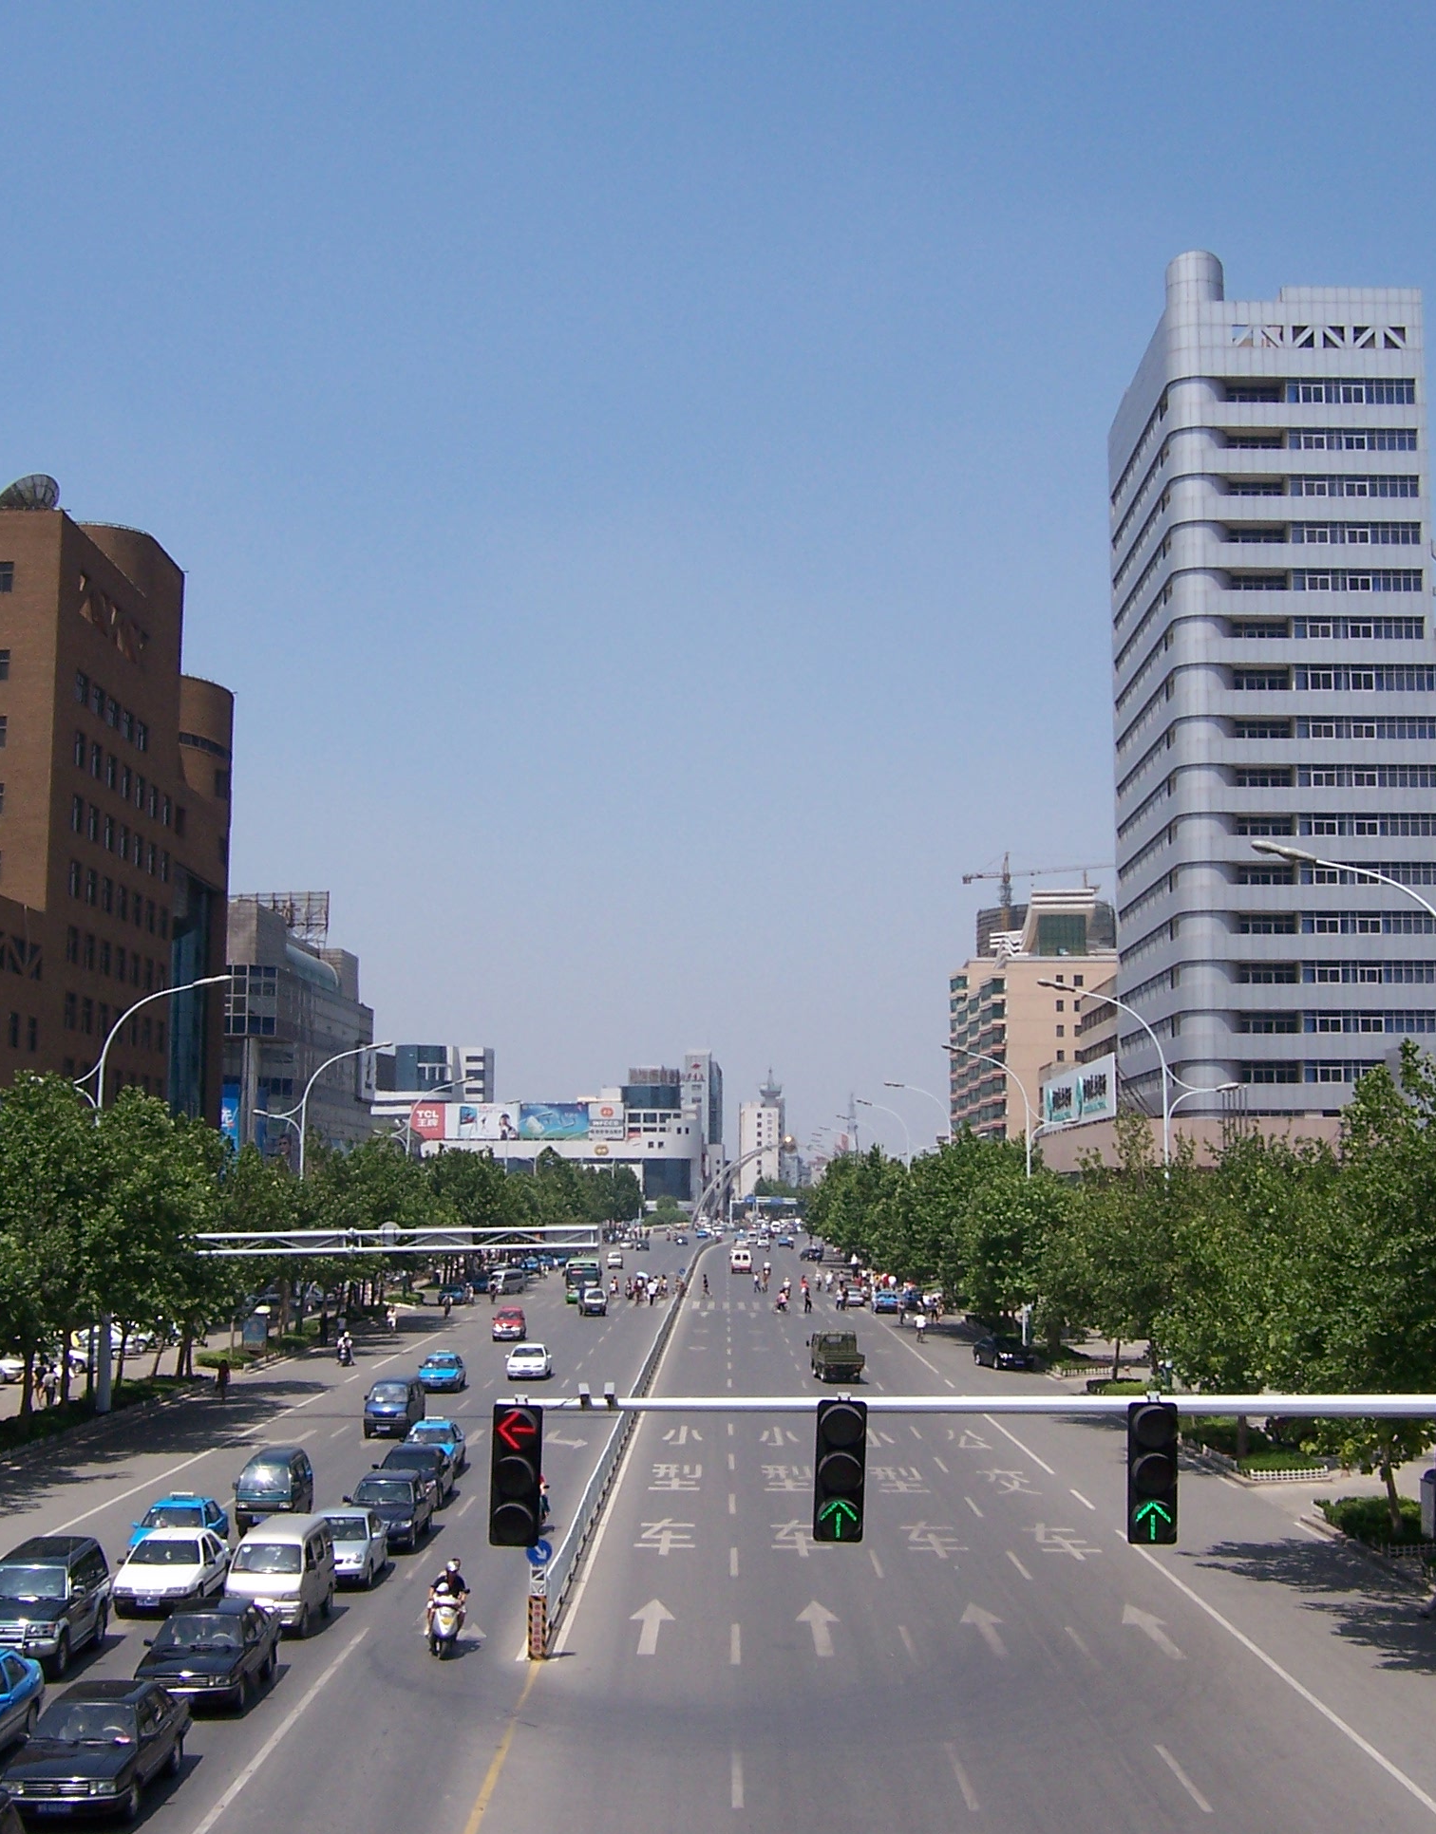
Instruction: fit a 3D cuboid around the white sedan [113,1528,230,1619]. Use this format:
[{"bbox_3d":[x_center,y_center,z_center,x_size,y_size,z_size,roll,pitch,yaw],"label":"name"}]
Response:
[{"bbox_3d":[-11.640,13.992,49.853,1.700,1.420,4.200,0,-7,2],"label":"white sedan"}]

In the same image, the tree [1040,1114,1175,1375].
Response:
[{"bbox_3d":[18.225,15.326,109.015,6.340,12.120,6.340,0,-7,0],"label":"tree"}]

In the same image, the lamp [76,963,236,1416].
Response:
[{"bbox_3d":[-23.020,10.672,91.882,7.200,17.100,0.500,0,-7,0],"label":"lamp"}]

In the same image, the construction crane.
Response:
[{"bbox_3d":[89.796,32.123,600.988,58.000,97.000,3.000,-4,-8,32],"label":"construction crane"}]

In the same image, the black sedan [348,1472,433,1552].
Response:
[{"bbox_3d":[-8.311,14.855,58.657,1.720,1.460,4.500,0,-7,-1],"label":"black sedan"}]

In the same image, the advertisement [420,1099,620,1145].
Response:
[{"bbox_3d":[-51.209,53.197,602.158,53.000,10.500,1.200,0,-7,0],"label":"advertisement"}]

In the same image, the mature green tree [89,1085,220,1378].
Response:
[{"bbox_3d":[-24.842,14.039,102.763,5.820,12.810,5.820,0,-7,0],"label":"mature green tree"}]

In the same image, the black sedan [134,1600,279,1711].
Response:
[{"bbox_3d":[-8.778,12.748,40.430,1.720,1.430,4.600,0,-7,0],"label":"black sedan"}]

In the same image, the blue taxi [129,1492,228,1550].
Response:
[{"bbox_3d":[-12.452,14.270,53.980,1.700,1.500,4.350,1,-7,-3],"label":"blue taxi"}]

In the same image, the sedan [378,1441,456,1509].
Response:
[{"bbox_3d":[-8.489,15.865,65.628,1.750,1.450,4.500,0,-7,0],"label":"sedan"}]

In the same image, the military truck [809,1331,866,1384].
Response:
[{"bbox_3d":[5.684,20.903,110.484,2.000,2.120,5.100,1,-7,-4],"label":"military truck"}]

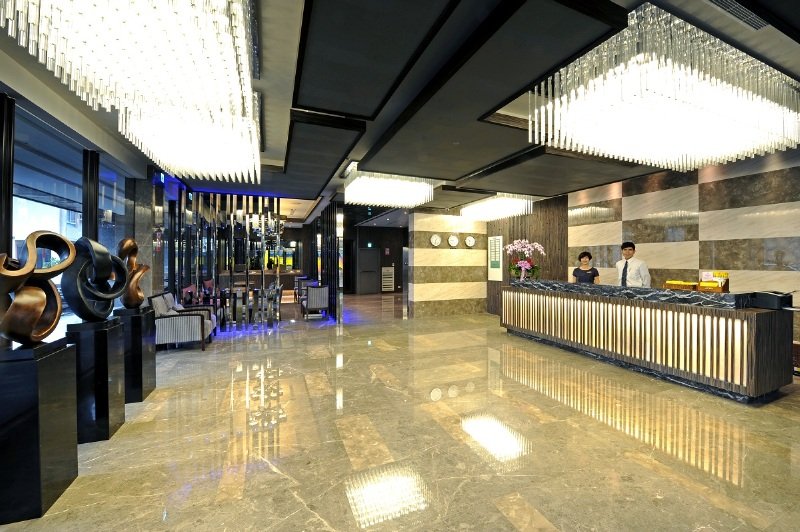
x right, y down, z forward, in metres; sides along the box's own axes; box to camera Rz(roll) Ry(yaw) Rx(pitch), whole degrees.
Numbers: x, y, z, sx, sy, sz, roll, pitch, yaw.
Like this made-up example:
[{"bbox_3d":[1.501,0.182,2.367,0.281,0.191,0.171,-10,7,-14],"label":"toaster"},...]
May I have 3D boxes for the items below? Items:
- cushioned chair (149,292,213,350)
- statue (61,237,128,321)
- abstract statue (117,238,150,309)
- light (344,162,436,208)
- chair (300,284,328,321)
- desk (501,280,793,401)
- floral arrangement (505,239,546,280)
[{"bbox_3d":[-3.627,0.946,5.180,0.805,0.870,0.623,0,1,-23],"label":"cushioned chair"},{"bbox_3d":[-2.568,0.110,2.633,0.370,0.711,0.290,0,1,-23],"label":"statue"},{"bbox_3d":[-2.835,0.082,3.315,0.247,0.750,0.247,0,1,-23],"label":"abstract statue"},{"bbox_3d":[-0.186,-1.288,5.180,1.280,0.435,0.906,0,1,-23],"label":"light"},{"bbox_3d":[-2.144,0.919,7.952,0.558,0.848,0.725,0,1,-23],"label":"chair"},{"bbox_3d":[3.200,0.850,4.912,0.870,1.066,3.647,0,1,-23],"label":"desk"},{"bbox_3d":[2.640,-0.134,6.618,0.750,0.884,0.580,1,1,45],"label":"floral arrangement"}]

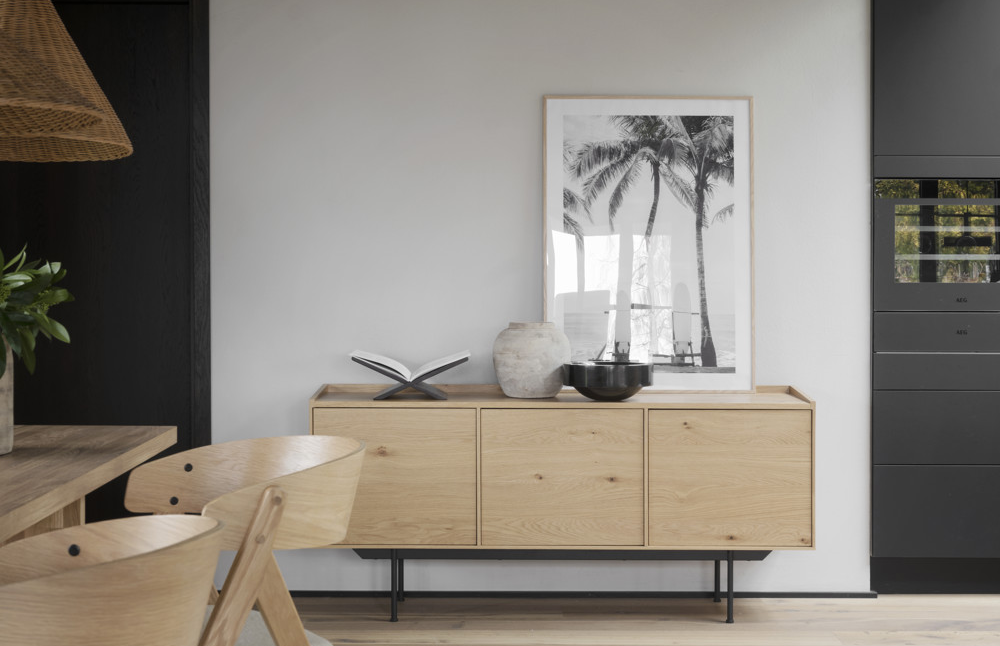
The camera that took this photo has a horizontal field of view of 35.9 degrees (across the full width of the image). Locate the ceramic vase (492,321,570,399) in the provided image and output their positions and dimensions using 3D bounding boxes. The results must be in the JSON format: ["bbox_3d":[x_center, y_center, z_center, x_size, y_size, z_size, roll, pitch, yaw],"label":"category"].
[{"bbox_3d":[0.106,0.121,5.083,0.256,0.248,0.256,0,1,0],"label":"ceramic vase"}]

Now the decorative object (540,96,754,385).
[{"bbox_3d":[0.511,-0.266,5.277,0.720,1.020,0.025,0,-2,0],"label":"decorative object"}]

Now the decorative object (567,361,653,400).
[{"bbox_3d":[0.351,0.188,4.984,0.290,0.119,0.278,0,1,0],"label":"decorative object"}]

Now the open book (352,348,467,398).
[{"bbox_3d":[-0.287,0.171,5.025,0.381,0.151,0.240,0,1,0],"label":"open book"}]

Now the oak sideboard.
[{"bbox_3d":[0.199,0.586,5.082,1.600,0.736,0.411,0,1,0],"label":"oak sideboard"}]

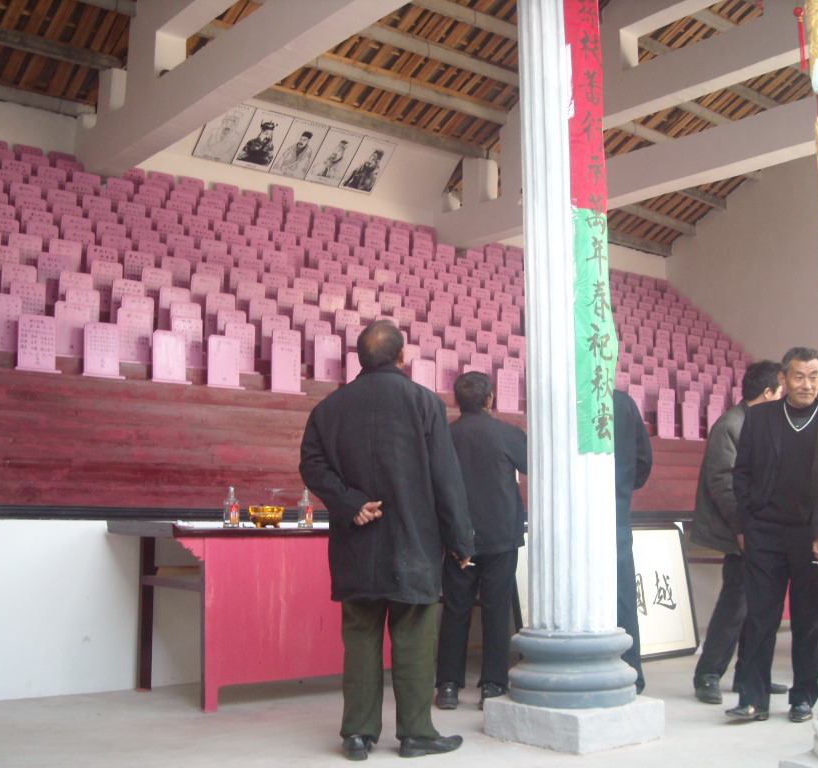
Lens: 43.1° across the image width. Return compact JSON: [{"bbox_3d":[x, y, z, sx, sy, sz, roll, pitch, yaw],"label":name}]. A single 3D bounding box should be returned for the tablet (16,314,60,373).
[{"bbox_3d":[-1.875,-0.199,5.226,0.200,0.285,0.060,5,-8,-35],"label":"tablet"}]

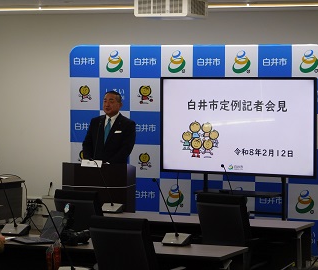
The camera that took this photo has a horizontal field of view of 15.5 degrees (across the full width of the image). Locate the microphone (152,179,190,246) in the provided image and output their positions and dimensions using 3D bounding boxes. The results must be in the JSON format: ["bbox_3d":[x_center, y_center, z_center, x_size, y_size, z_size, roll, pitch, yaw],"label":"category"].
[{"bbox_3d":[0.065,0.488,7.373,0.190,0.440,0.400,1,2,22],"label":"microphone"}]

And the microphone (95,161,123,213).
[{"bbox_3d":[-0.442,0.419,9.413,0.190,0.430,0.340,1,2,22],"label":"microphone"}]

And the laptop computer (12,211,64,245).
[{"bbox_3d":[-0.761,0.601,7.597,0.275,0.190,0.280,-1,2,-34],"label":"laptop computer"}]

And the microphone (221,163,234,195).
[{"bbox_3d":[0.574,0.436,8.980,0.180,0.450,0.360,1,2,22],"label":"microphone"}]

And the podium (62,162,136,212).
[{"bbox_3d":[-0.587,0.780,11.326,0.620,1.020,0.500,1,2,18],"label":"podium"}]

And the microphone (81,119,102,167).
[{"bbox_3d":[-0.590,0.083,11.214,0.180,0.450,0.200,1,2,22],"label":"microphone"}]

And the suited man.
[{"bbox_3d":[-0.508,0.413,11.864,0.540,1.720,0.340,1,2,20],"label":"suited man"}]

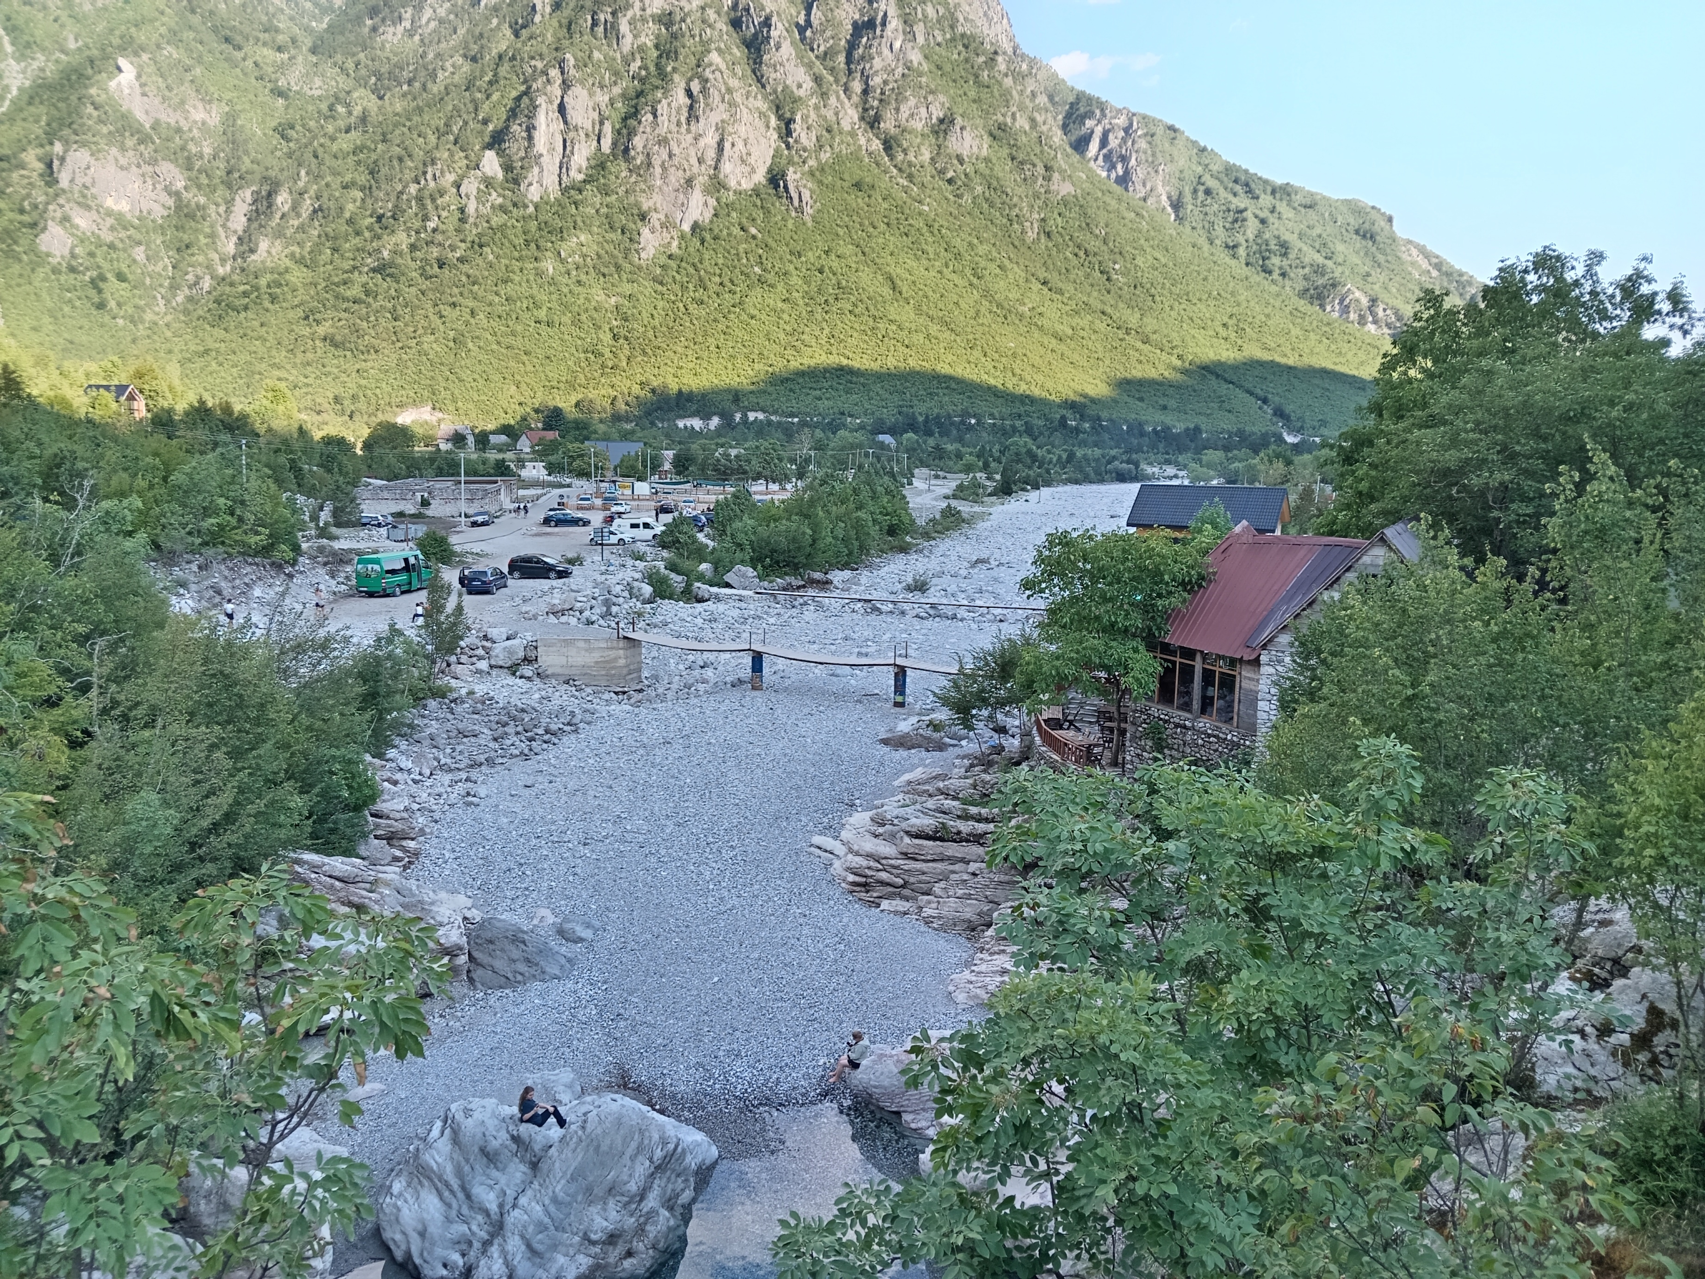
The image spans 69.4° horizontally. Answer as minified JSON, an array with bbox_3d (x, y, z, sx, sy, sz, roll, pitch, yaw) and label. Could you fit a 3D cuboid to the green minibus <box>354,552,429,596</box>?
[{"bbox_3d":[-31.086,-4.489,83.816,2.000,2.680,6.500,3,8,13],"label":"green minibus"}]

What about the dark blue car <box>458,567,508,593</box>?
[{"bbox_3d":[-24.695,-4.040,83.397,1.730,1.500,4.300,1,8,-2],"label":"dark blue car"}]

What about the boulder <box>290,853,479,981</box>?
[{"bbox_3d":[-12.168,7.218,32.000,4.200,2.200,2.600,-1,8,-12],"label":"boulder"}]

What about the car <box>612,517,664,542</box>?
[{"bbox_3d":[-18.104,-9.323,105.865,4.800,1.970,1.900,0,8,-8],"label":"car"}]

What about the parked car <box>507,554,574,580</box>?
[{"bbox_3d":[-22.030,-5.136,86.888,4.400,1.630,1.790,0,8,-5],"label":"parked car"}]

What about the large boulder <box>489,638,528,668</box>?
[{"bbox_3d":[-20.095,0.779,72.000,2.100,1.550,1.500,-1,8,-16],"label":"large boulder"}]

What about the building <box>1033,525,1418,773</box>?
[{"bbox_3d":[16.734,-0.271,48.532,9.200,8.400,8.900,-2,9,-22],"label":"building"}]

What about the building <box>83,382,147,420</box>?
[{"bbox_3d":[-141.181,-45.316,236.000,8.600,6.900,5.600,2,8,10],"label":"building"}]

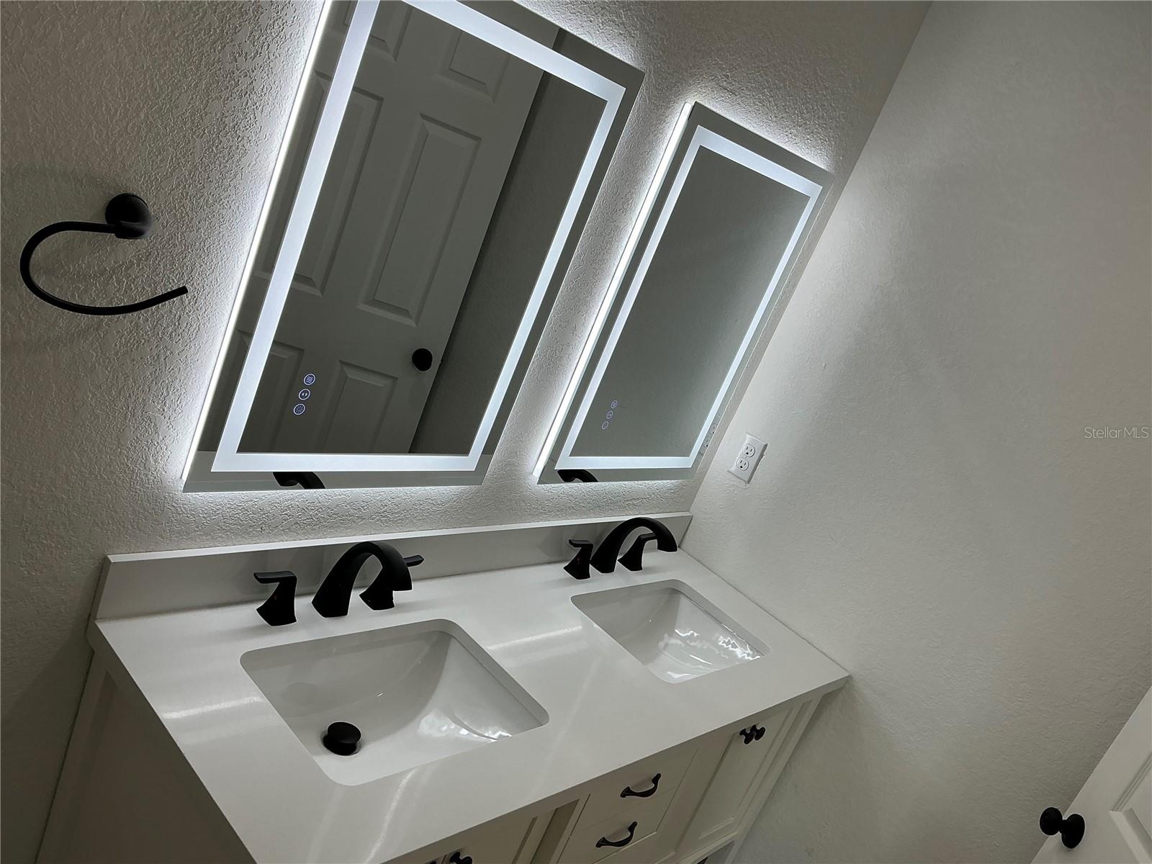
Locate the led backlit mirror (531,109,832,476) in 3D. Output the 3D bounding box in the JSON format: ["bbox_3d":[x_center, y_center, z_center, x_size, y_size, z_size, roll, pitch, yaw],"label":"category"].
[{"bbox_3d":[0.252,-0.247,2.052,0.029,0.805,0.595,35,20,35],"label":"led backlit mirror"}]

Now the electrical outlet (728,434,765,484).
[{"bbox_3d":[0.440,0.067,2.400,0.071,0.114,0.007,35,20,35],"label":"electrical outlet"}]

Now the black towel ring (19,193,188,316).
[{"bbox_3d":[-0.558,-0.211,1.108,0.062,0.142,0.195,35,20,35],"label":"black towel ring"}]

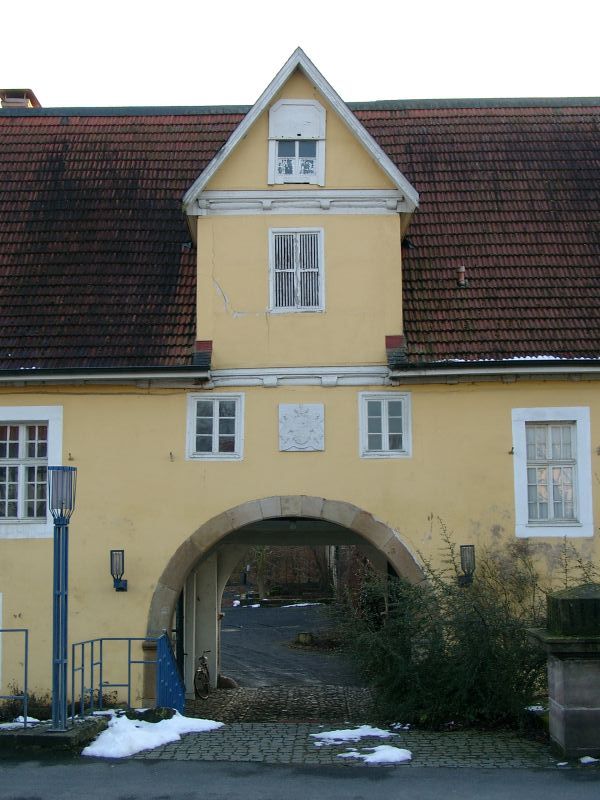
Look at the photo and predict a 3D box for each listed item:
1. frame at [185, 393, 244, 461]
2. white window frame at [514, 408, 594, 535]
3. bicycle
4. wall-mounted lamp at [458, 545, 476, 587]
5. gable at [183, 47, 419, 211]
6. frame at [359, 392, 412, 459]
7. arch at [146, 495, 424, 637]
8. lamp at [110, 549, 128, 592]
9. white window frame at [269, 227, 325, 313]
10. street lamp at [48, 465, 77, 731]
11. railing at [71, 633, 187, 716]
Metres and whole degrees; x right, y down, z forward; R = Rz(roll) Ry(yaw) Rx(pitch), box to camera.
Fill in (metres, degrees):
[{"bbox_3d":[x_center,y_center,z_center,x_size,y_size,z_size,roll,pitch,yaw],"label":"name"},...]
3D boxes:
[{"bbox_3d":[-1.501,0.474,20.463,1.020,1.203,0.120,-1,-8,1],"label":"frame"},{"bbox_3d":[4.444,1.271,20.256,1.395,2.280,0.180,-1,-8,1],"label":"white window frame"},{"bbox_3d":[-2.033,5.818,24.717,0.550,1.040,1.720,-1,-8,1],"label":"bicycle"},{"bbox_3d":[2.865,2.834,19.785,0.230,0.720,0.450,-1,-8,1],"label":"wall-mounted lamp"},{"bbox_3d":[0.023,-4.924,21.074,4.296,3.140,0.500,-1,-8,1],"label":"gable"},{"bbox_3d":[1.509,0.450,20.392,0.934,1.172,0.120,-1,-8,1],"label":"frame"},{"bbox_3d":[-0.108,2.914,20.191,5.164,2.482,0.450,-1,-8,1],"label":"arch"},{"bbox_3d":[-3.120,2.939,19.918,0.230,0.720,0.450,-1,-8,1],"label":"lamp"},{"bbox_3d":[-0.054,-2.342,20.819,1.009,1.571,0.120,-1,-8,1],"label":"white window frame"},{"bbox_3d":[-3.561,2.914,17.291,0.417,3.890,0.417,-1,-8,1],"label":"street lamp"},{"bbox_3d":[-2.673,4.473,18.656,1.702,1.170,1.515,-1,-8,1],"label":"railing"}]

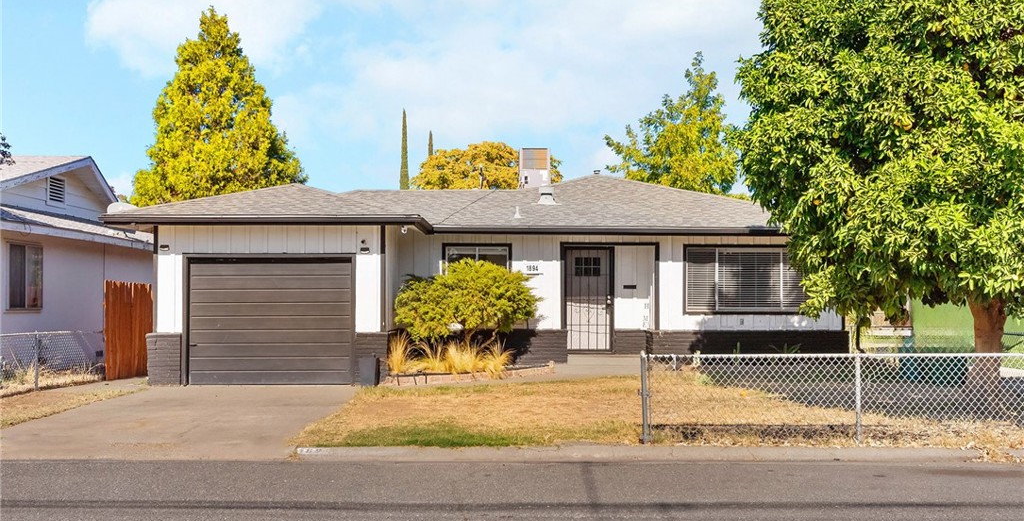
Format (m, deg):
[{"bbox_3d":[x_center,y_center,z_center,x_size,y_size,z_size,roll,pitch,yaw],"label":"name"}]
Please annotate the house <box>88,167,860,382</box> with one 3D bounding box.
[{"bbox_3d":[0.120,0.070,20.400,13.400,4.600,11.300,0,-2,0],"label":"house"}]

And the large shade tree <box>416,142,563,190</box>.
[{"bbox_3d":[-1.130,-0.950,42.000,7.300,9.100,7.300,0,-2,0],"label":"large shade tree"}]

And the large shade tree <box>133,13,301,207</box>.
[{"bbox_3d":[-10.600,-2.950,33.000,6.600,12.200,6.600,0,-2,0],"label":"large shade tree"}]

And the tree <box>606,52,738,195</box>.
[{"bbox_3d":[5.640,-2.100,32.000,5.400,10.400,5.400,0,-2,0],"label":"tree"}]

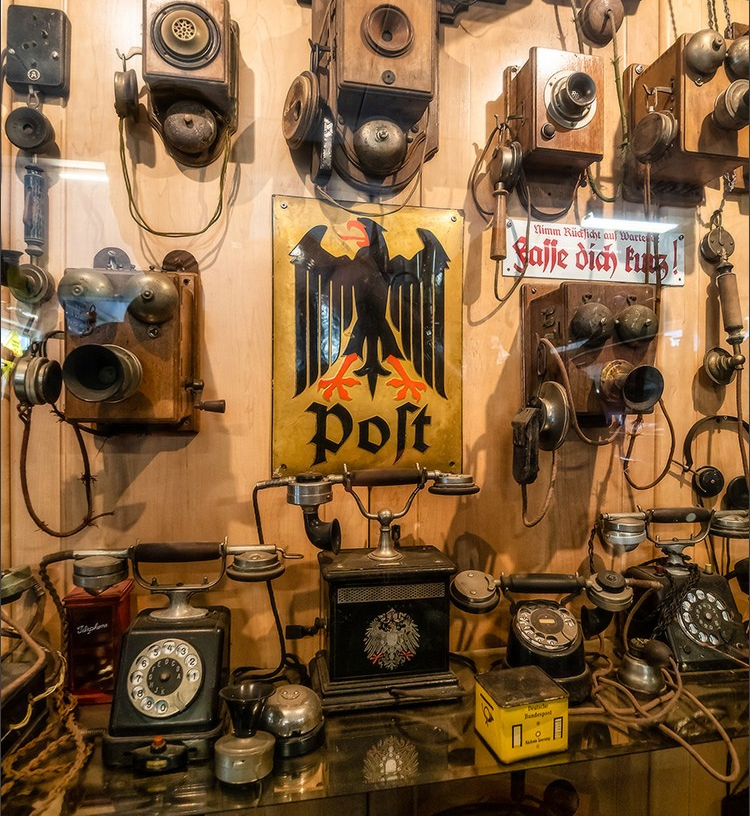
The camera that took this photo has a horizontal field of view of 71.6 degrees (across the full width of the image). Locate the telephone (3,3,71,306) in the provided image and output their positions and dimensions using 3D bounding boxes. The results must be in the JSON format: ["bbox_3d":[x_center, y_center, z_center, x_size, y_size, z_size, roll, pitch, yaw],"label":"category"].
[{"bbox_3d":[-0.437,-0.321,0.662,0.071,0.389,0.075,0,0,-11],"label":"telephone"}]

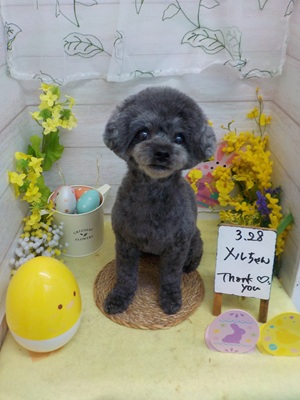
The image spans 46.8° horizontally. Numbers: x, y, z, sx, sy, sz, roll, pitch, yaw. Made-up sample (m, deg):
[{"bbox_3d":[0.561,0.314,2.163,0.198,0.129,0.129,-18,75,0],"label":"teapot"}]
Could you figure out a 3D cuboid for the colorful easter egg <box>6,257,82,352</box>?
[{"bbox_3d":[-0.174,0.180,0.581,0.123,0.177,0.123,0,31,0],"label":"colorful easter egg"}]

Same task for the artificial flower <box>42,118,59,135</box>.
[{"bbox_3d":[-0.211,-0.155,0.734,0.033,0.033,0.018,-3,16,-4],"label":"artificial flower"}]

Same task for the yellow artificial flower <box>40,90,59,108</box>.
[{"bbox_3d":[-0.207,-0.208,0.713,0.033,0.033,0.018,0,16,0],"label":"yellow artificial flower"}]

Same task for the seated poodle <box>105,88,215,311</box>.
[{"bbox_3d":[0.019,-0.002,0.646,0.189,0.418,0.232,5,31,9],"label":"seated poodle"}]

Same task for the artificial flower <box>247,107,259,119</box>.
[{"bbox_3d":[0.221,-0.189,0.751,0.026,0.025,0.020,8,17,13],"label":"artificial flower"}]

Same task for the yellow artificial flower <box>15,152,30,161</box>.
[{"bbox_3d":[-0.244,-0.083,0.664,0.028,0.018,0.026,-5,11,-9],"label":"yellow artificial flower"}]

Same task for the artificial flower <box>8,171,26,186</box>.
[{"bbox_3d":[-0.258,-0.042,0.675,0.035,0.034,0.018,-11,17,-17],"label":"artificial flower"}]

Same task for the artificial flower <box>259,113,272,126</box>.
[{"bbox_3d":[0.250,-0.174,0.751,0.029,0.028,0.020,-8,22,-13],"label":"artificial flower"}]

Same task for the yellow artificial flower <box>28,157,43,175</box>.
[{"bbox_3d":[-0.223,-0.066,0.675,0.030,0.037,0.020,-13,13,-21],"label":"yellow artificial flower"}]

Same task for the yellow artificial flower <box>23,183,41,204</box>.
[{"bbox_3d":[-0.234,-0.013,0.686,0.036,0.041,0.022,-3,16,-4],"label":"yellow artificial flower"}]

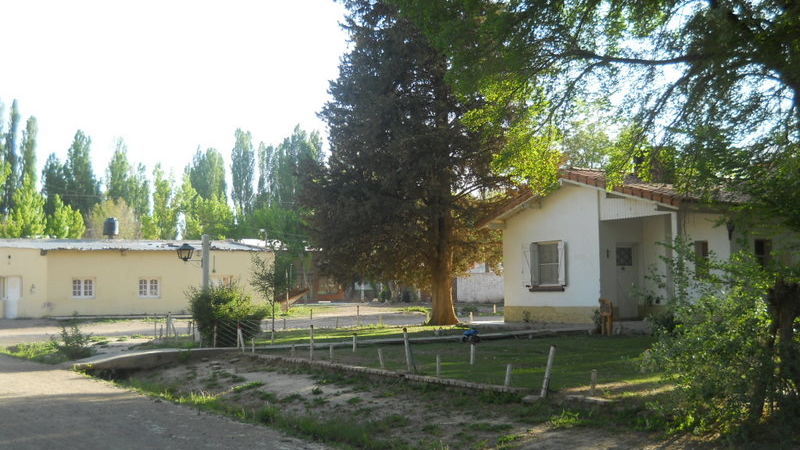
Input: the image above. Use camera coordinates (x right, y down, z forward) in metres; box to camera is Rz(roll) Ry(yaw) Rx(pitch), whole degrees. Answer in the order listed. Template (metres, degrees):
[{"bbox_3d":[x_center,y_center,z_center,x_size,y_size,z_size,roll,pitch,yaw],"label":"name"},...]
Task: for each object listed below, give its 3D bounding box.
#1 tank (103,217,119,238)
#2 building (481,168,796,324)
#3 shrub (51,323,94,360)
[{"bbox_3d":[-16.199,0.112,57.000,0.860,1.030,0.860,-1,-4,0],"label":"tank"},{"bbox_3d":[8.369,0.699,30.447,9.500,4.300,7.700,2,-5,-34],"label":"building"},{"bbox_3d":[-6.445,2.291,20.024,0.850,0.700,0.780,-1,-4,0],"label":"shrub"}]

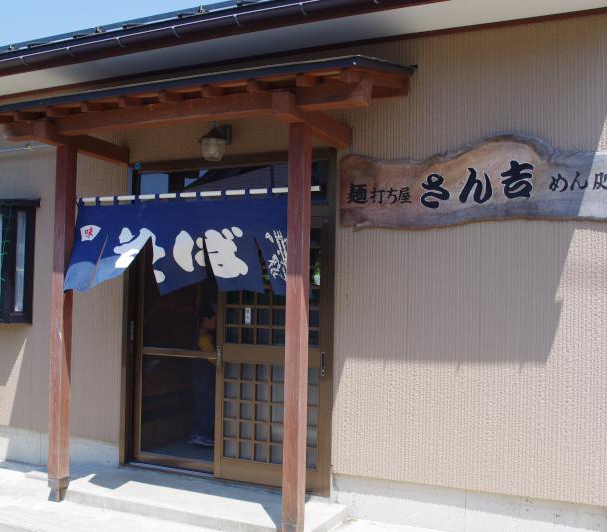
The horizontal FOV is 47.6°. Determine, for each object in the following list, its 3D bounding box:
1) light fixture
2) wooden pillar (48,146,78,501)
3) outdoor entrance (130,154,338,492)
[{"bbox_3d":[-0.611,-0.850,4.753,0.200,0.270,0.250,0,-3,26],"label":"light fixture"},{"bbox_3d":[-1.612,0.373,4.616,0.097,2.335,0.097,0,-3,26],"label":"wooden pillar"},{"bbox_3d":[-0.566,0.357,4.835,1.700,2.250,0.140,0,-3,26],"label":"outdoor entrance"}]

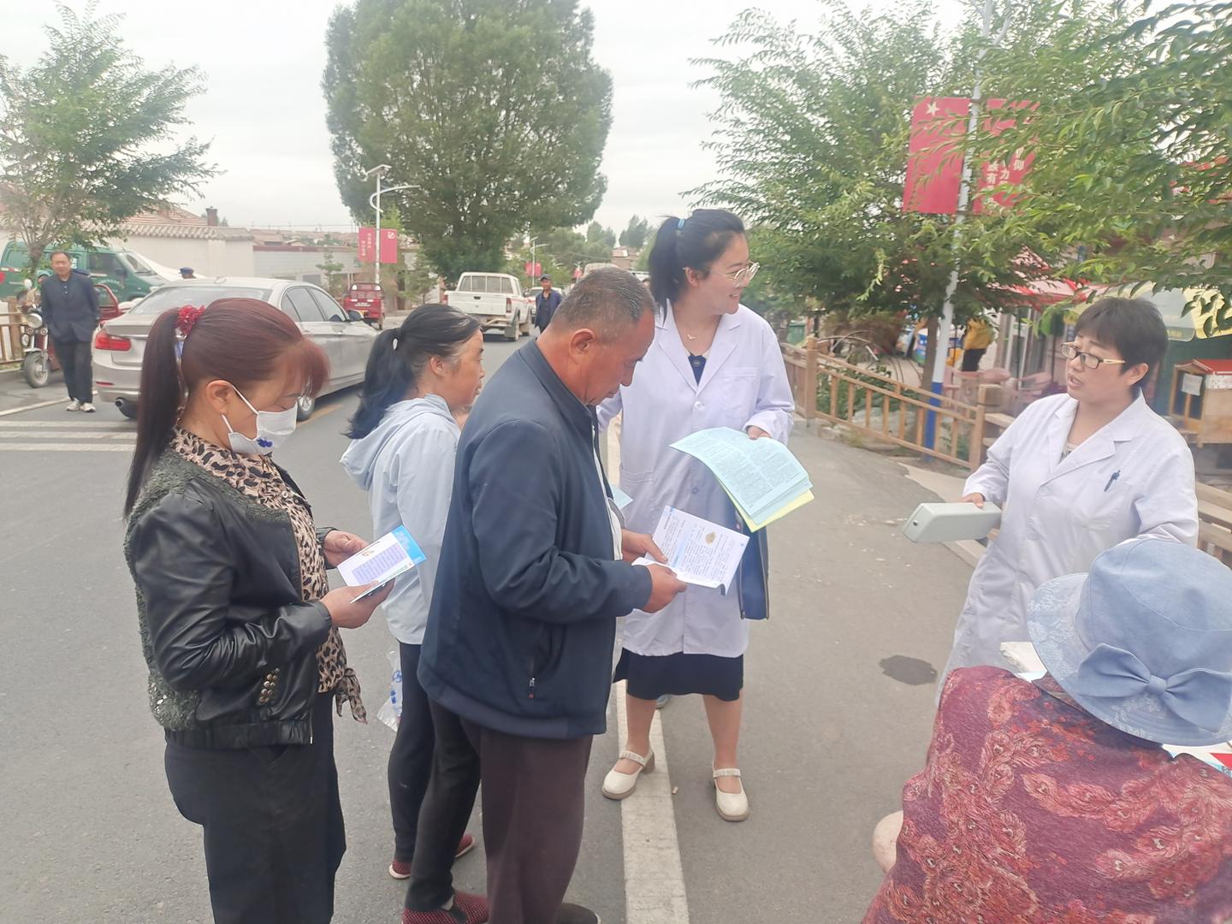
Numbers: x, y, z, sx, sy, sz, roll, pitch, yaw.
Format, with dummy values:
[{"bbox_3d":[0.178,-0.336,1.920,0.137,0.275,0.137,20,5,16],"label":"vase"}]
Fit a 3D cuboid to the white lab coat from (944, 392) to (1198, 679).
[{"bbox_3d":[1.143,0.268,2.243,0.460,0.930,0.520,-2,12,-23],"label":"white lab coat"}]

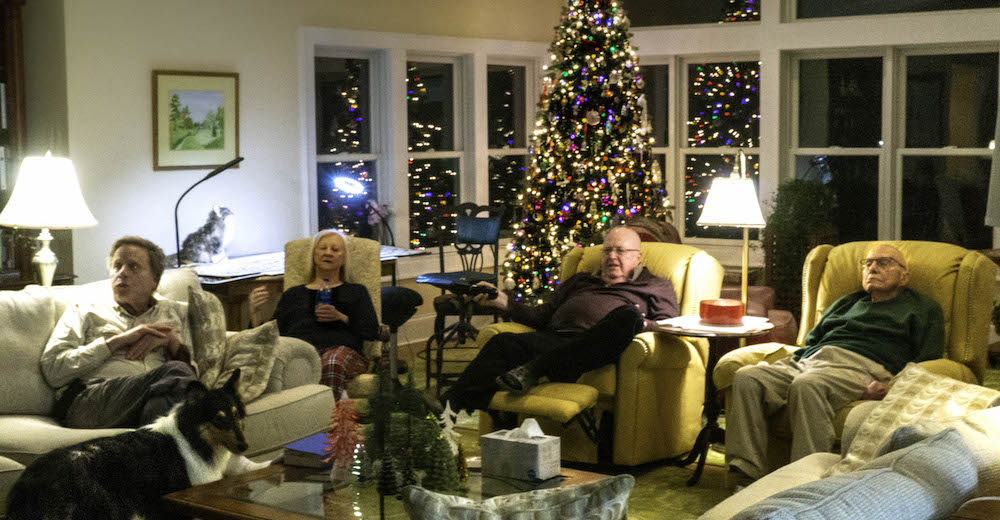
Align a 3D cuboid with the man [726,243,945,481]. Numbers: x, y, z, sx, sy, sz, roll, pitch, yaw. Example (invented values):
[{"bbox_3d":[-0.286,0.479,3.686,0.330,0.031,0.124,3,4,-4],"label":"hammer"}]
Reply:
[{"bbox_3d":[1.487,0.454,5.996,0.620,1.030,0.880,4,8,40],"label":"man"}]

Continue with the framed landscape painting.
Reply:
[{"bbox_3d":[-1.819,-0.836,8.182,0.030,0.586,0.655,4,7,38],"label":"framed landscape painting"}]

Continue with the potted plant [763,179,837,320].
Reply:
[{"bbox_3d":[1.881,0.048,8.548,0.460,1.120,0.460,4,7,35],"label":"potted plant"}]

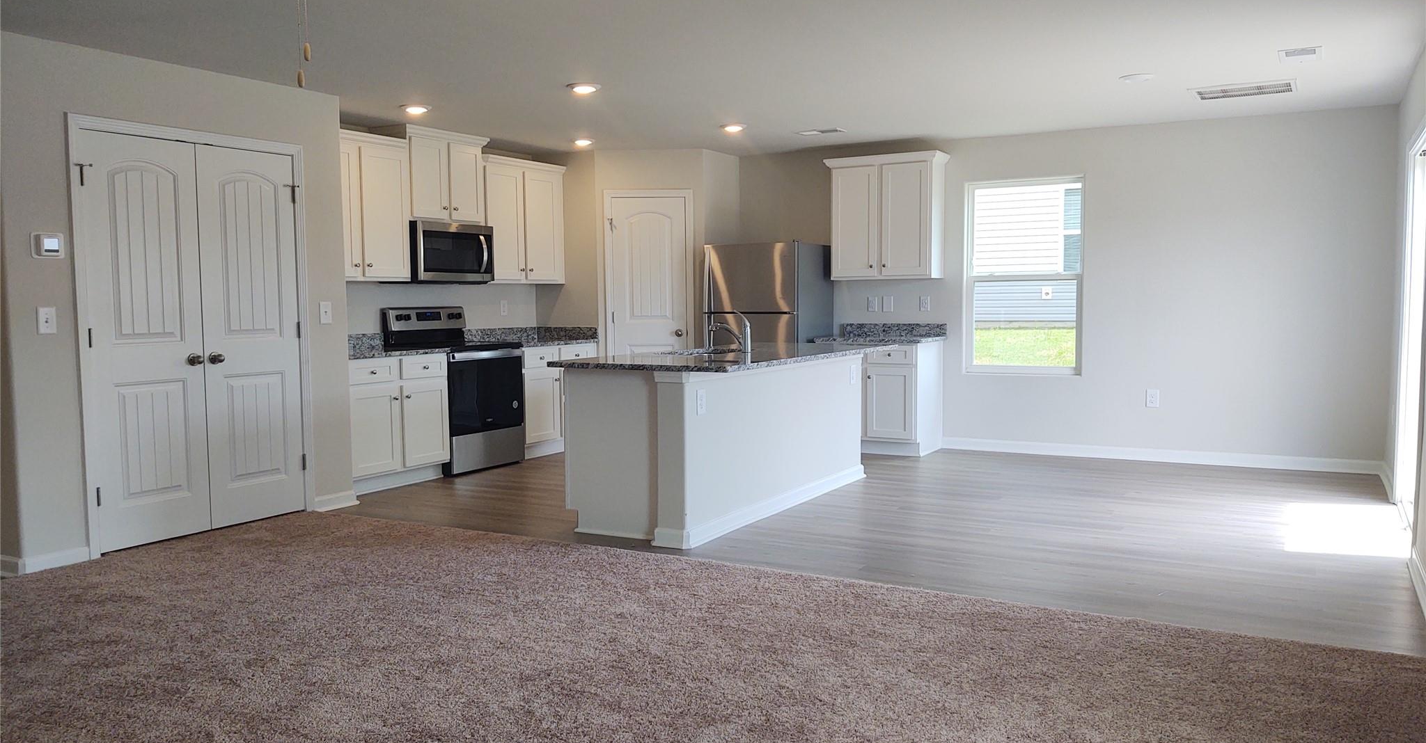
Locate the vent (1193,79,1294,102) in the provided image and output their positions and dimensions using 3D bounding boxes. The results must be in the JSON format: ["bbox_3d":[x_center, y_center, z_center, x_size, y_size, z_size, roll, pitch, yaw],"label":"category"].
[{"bbox_3d":[3.207,-1.684,6.710,0.555,0.020,0.490,2,4,29],"label":"vent"}]

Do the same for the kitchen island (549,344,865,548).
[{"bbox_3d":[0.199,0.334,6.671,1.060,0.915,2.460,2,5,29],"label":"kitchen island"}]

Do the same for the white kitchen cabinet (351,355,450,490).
[{"bbox_3d":[-2.273,0.325,7.370,0.623,0.865,0.885,2,4,29],"label":"white kitchen cabinet"}]

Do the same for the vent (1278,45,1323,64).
[{"bbox_3d":[2.989,-1.607,5.660,0.195,0.020,0.375,2,5,29],"label":"vent"}]

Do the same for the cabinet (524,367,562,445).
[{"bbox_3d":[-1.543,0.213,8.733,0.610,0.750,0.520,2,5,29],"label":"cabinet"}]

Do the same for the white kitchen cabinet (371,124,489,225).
[{"bbox_3d":[-2.020,-1.387,8.031,0.370,0.648,0.830,2,5,29],"label":"white kitchen cabinet"}]

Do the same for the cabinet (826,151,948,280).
[{"bbox_3d":[1.377,-1.208,8.798,0.900,0.955,0.355,2,4,29],"label":"cabinet"}]

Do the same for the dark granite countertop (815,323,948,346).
[{"bbox_3d":[1.326,-0.313,8.752,0.880,0.135,0.660,2,5,29],"label":"dark granite countertop"}]

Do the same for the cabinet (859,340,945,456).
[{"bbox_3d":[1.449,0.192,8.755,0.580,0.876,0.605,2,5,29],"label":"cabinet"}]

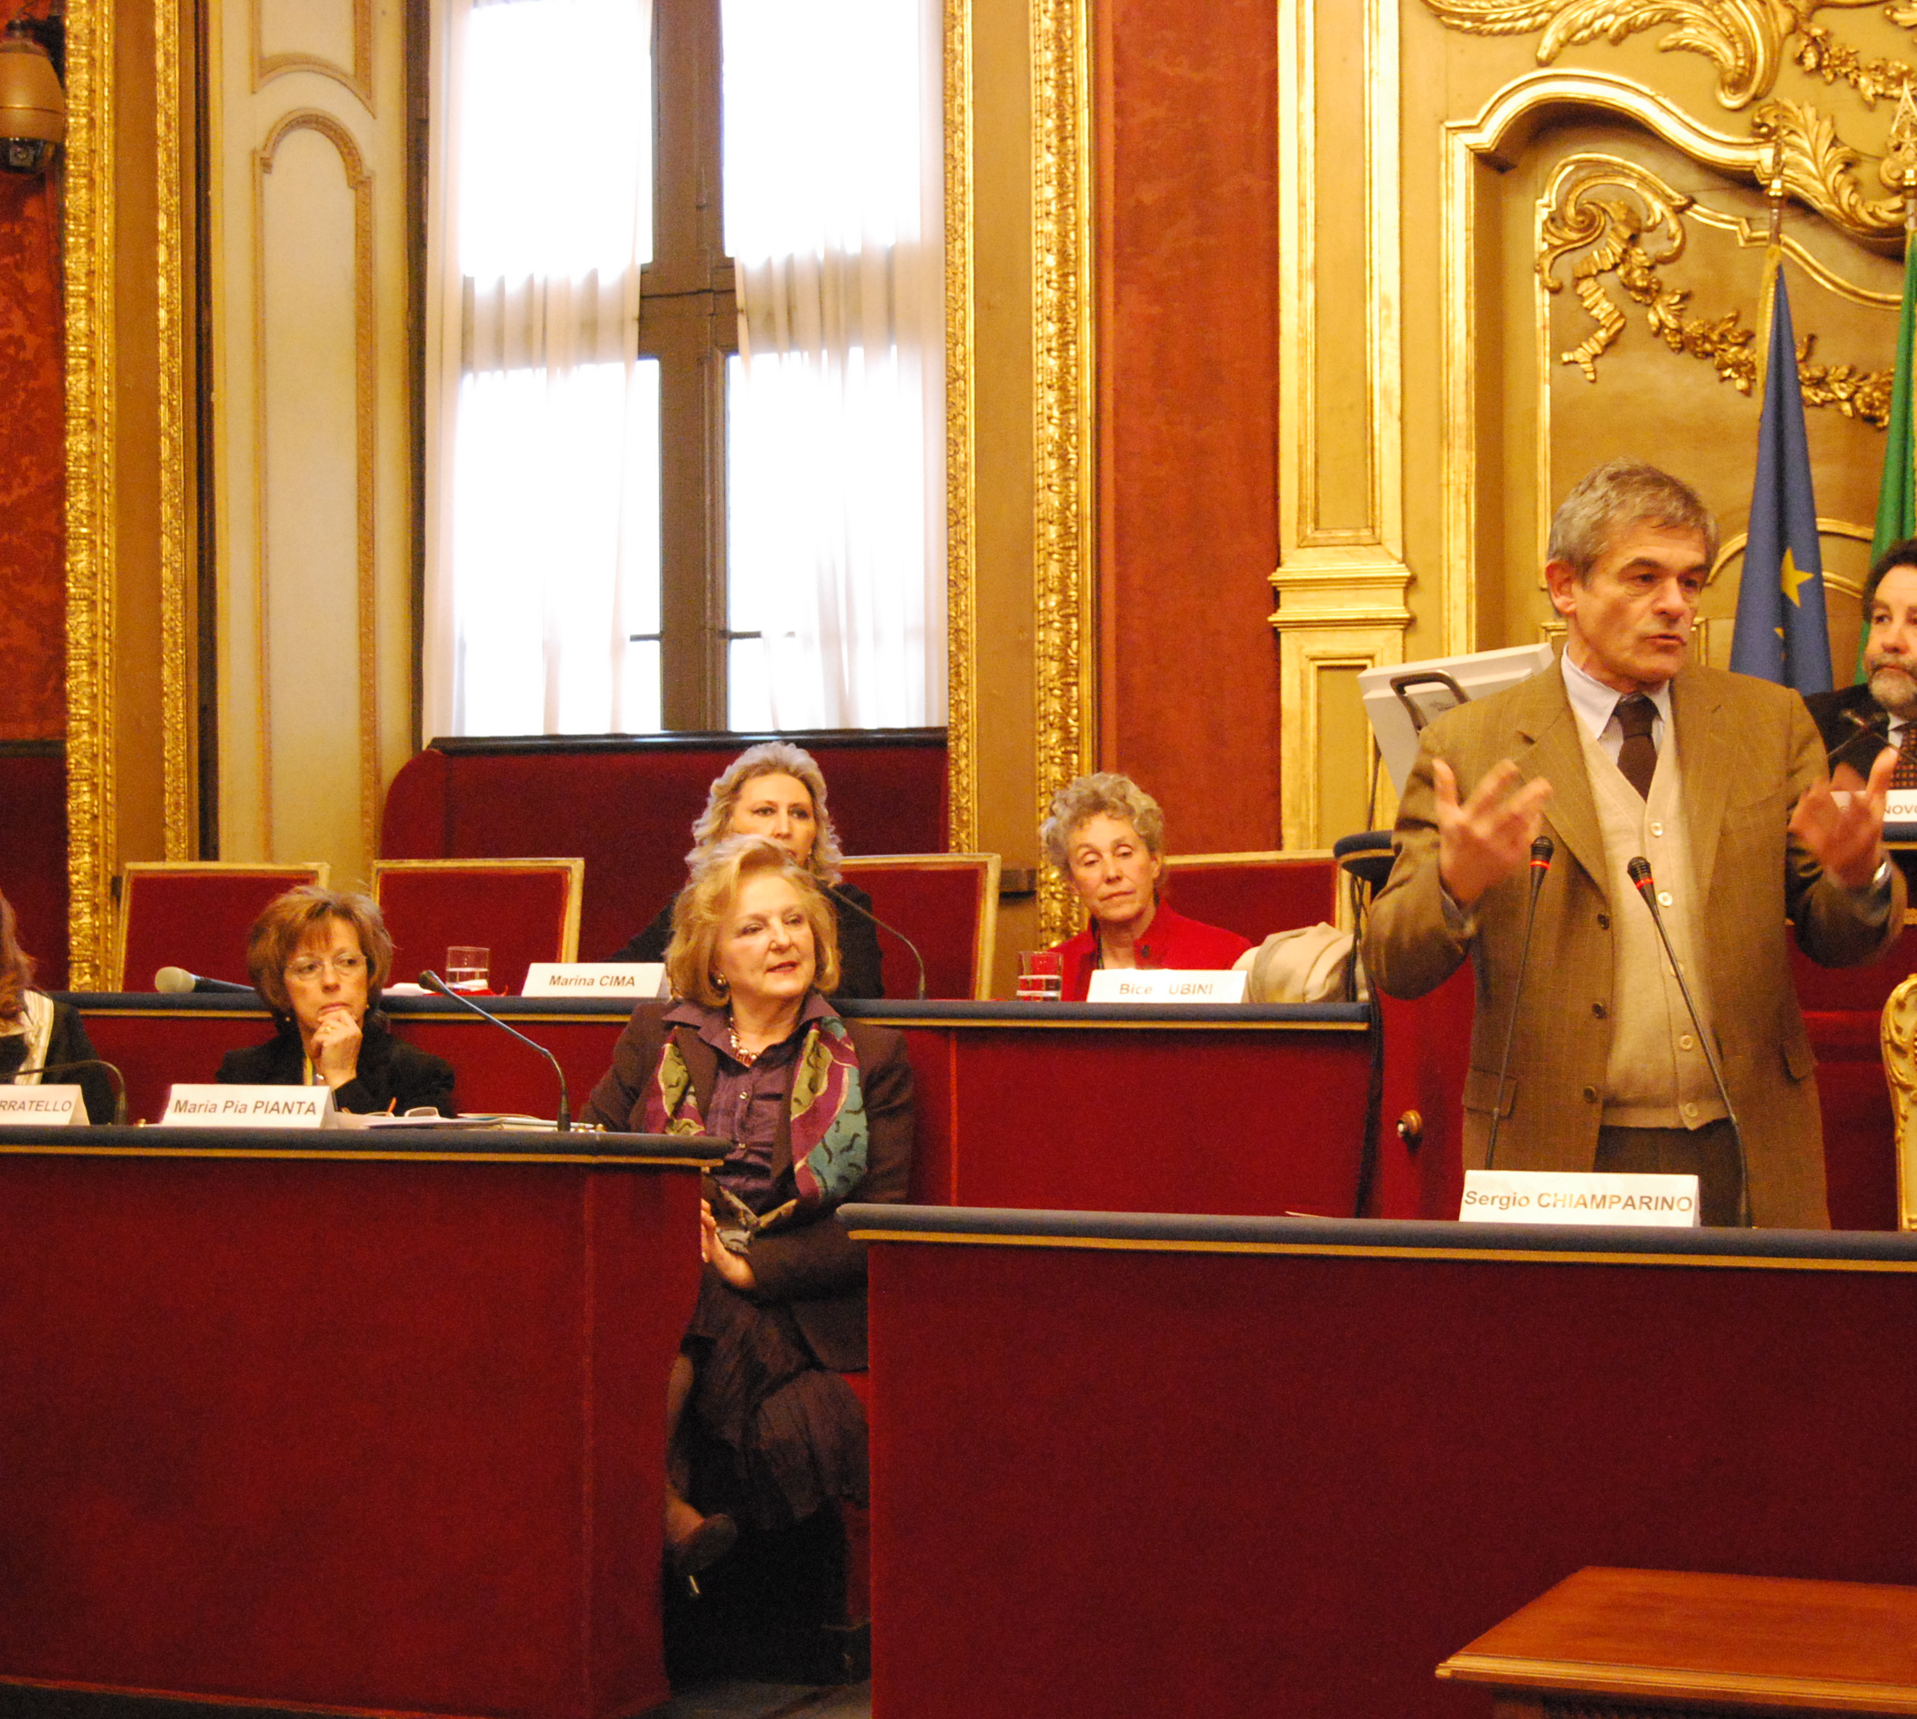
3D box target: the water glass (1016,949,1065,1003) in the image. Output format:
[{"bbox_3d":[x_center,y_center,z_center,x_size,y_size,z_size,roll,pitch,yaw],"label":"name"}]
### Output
[{"bbox_3d":[0.146,0.216,6.700,0.078,0.096,0.078,0,-1,0],"label":"water glass"}]

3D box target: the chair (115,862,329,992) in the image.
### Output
[{"bbox_3d":[-1.468,0.509,6.939,0.460,1.000,0.550,0,0,13],"label":"chair"}]

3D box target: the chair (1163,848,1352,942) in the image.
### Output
[{"bbox_3d":[0.396,0.491,6.347,0.460,1.000,0.550,0,0,19],"label":"chair"}]

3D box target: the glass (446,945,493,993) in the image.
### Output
[{"bbox_3d":[-0.944,0.219,7.150,0.079,0.095,0.079,0,-1,0],"label":"glass"}]

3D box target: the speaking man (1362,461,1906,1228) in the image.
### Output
[{"bbox_3d":[0.788,0.398,4.283,0.610,1.720,0.440,0,-1,-10],"label":"speaking man"}]

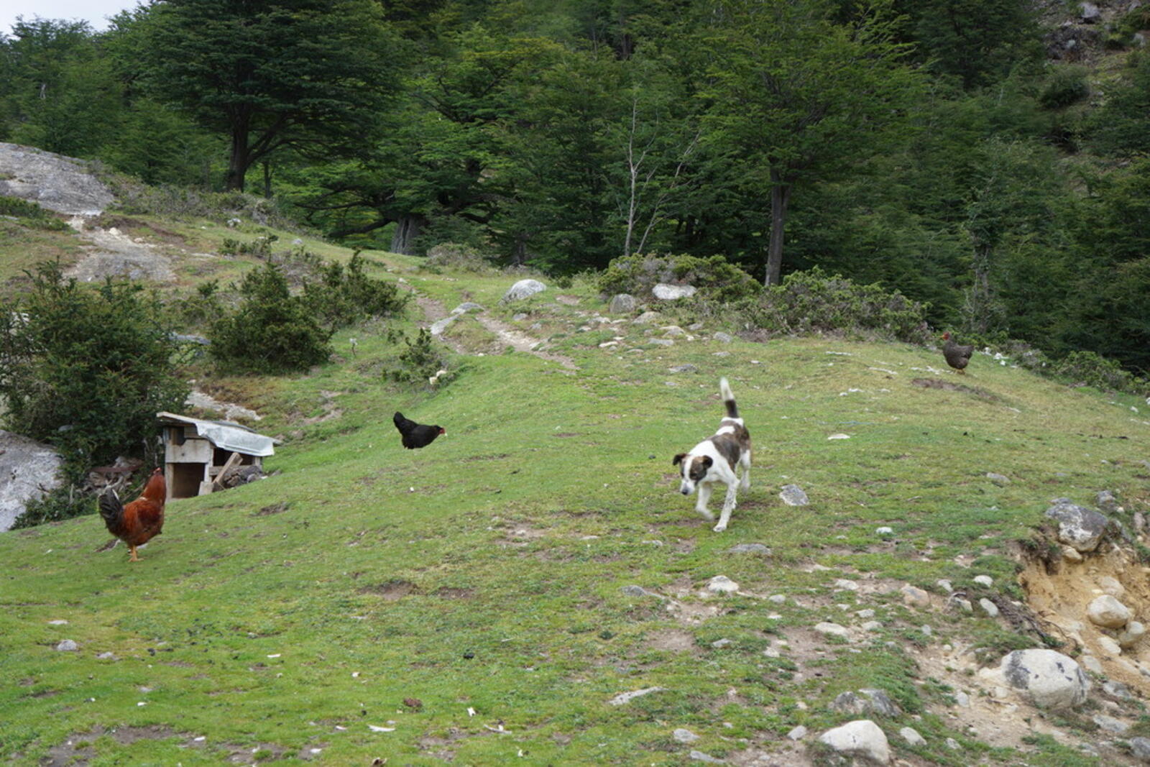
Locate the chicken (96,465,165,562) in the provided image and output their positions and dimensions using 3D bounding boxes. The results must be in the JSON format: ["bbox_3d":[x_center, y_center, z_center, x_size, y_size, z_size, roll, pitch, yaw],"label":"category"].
[{"bbox_3d":[-2.496,0.739,10.800,0.420,0.530,0.210,-1,3,-25],"label":"chicken"}]

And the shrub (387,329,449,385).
[{"bbox_3d":[-1.526,-0.260,18.500,0.580,0.530,0.520,0,4,-5],"label":"shrub"}]

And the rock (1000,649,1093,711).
[{"bbox_3d":[1.937,1.219,7.900,0.363,0.239,0.300,0,2,0],"label":"rock"}]

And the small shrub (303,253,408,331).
[{"bbox_3d":[-2.860,-1.194,25.000,1.330,0.968,1.200,0,2,0],"label":"small shrub"}]

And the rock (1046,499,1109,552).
[{"bbox_3d":[2.540,0.718,9.700,0.310,0.250,0.270,1,4,15],"label":"rock"}]

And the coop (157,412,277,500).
[{"bbox_3d":[-2.690,0.543,14.400,0.560,0.640,0.780,2,4,27],"label":"coop"}]

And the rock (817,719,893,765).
[{"bbox_3d":[0.876,1.123,6.000,0.220,0.115,0.180,1,4,8],"label":"rock"}]

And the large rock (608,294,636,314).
[{"bbox_3d":[0.554,-0.933,22.500,0.330,0.220,0.280,0,4,1],"label":"large rock"}]

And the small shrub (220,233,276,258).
[{"bbox_3d":[-5.802,-2.437,34.000,0.974,0.409,0.800,0,2,0],"label":"small shrub"}]

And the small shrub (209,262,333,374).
[{"bbox_3d":[-3.332,-0.713,21.000,1.318,1.159,1.250,0,2,0],"label":"small shrub"}]

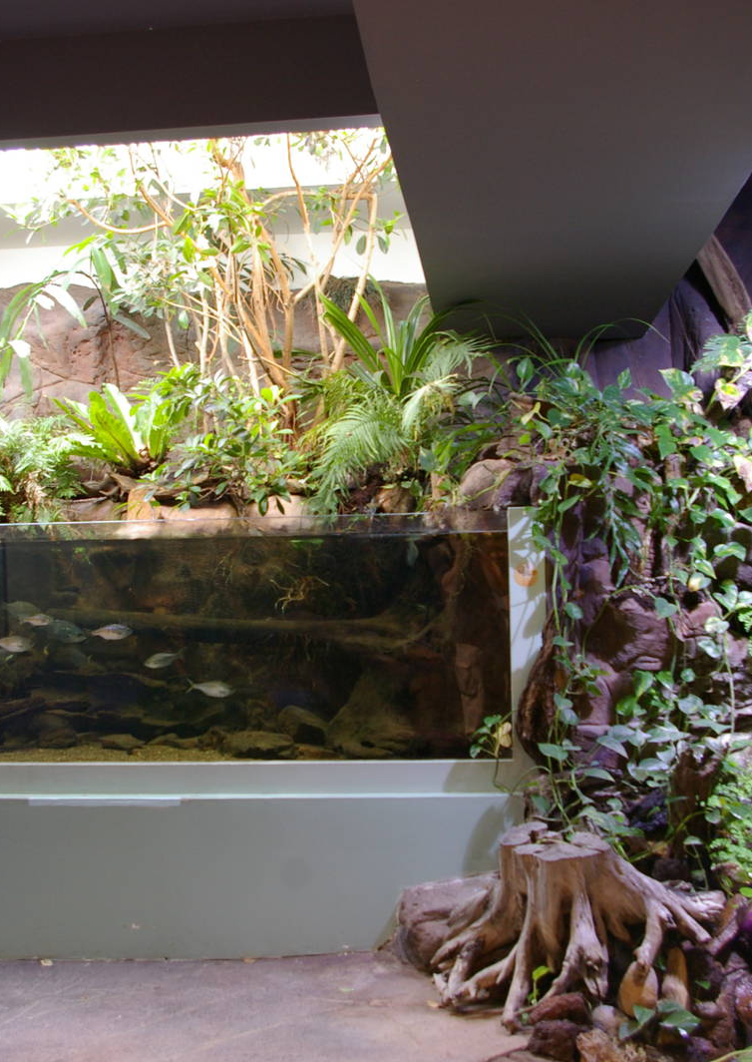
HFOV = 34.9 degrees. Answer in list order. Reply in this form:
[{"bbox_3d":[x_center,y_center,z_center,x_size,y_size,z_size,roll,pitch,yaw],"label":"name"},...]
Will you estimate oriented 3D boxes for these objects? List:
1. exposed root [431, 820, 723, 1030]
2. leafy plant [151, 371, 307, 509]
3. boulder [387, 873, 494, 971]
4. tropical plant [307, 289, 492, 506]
[{"bbox_3d":[0.679,1.297,4.080,0.960,0.540,0.760,-1,0,4],"label":"exposed root"},{"bbox_3d":[-0.680,-0.405,5.550,0.700,0.640,0.580,-1,0,4],"label":"leafy plant"},{"bbox_3d":[0.260,1.376,4.270,0.460,0.340,0.340,-1,0,4],"label":"boulder"},{"bbox_3d":[0.105,-0.614,5.450,0.840,0.980,0.800,-1,0,4],"label":"tropical plant"}]

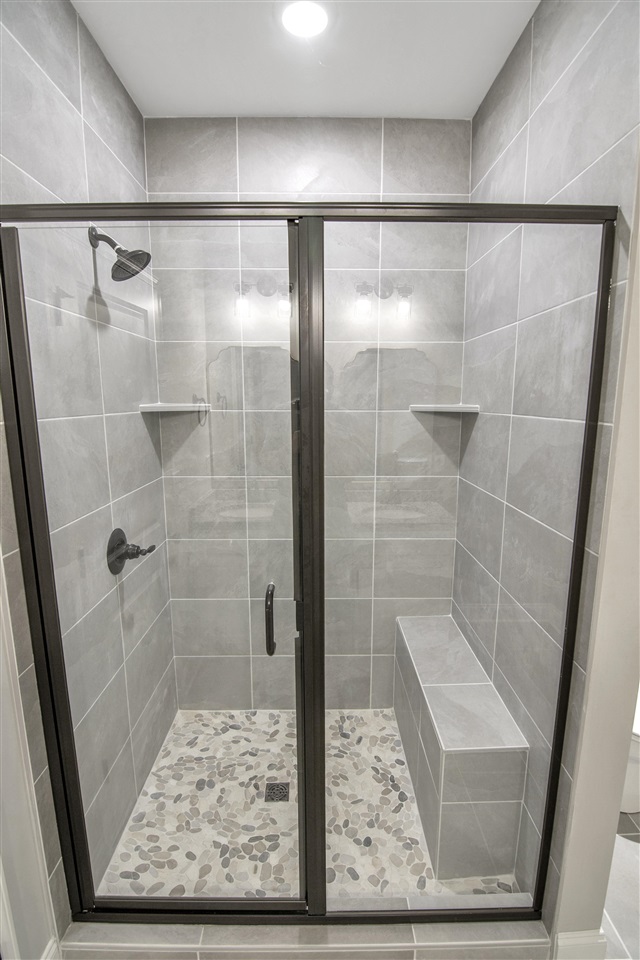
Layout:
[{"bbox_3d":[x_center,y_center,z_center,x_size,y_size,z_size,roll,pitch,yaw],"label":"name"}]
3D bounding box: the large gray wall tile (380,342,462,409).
[{"bbox_3d":[0.463,-0.474,1.970,0.391,0.305,0.012,0,9,-1],"label":"large gray wall tile"}]

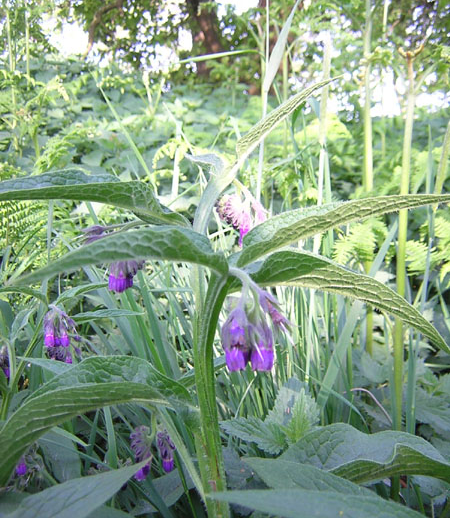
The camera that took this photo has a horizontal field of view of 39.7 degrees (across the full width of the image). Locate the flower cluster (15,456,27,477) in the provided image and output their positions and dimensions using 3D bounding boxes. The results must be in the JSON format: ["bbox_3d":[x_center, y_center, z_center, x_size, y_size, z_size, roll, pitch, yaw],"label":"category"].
[{"bbox_3d":[-0.197,0.200,0.600,0.013,0.022,0.013,0,9,0],"label":"flower cluster"}]

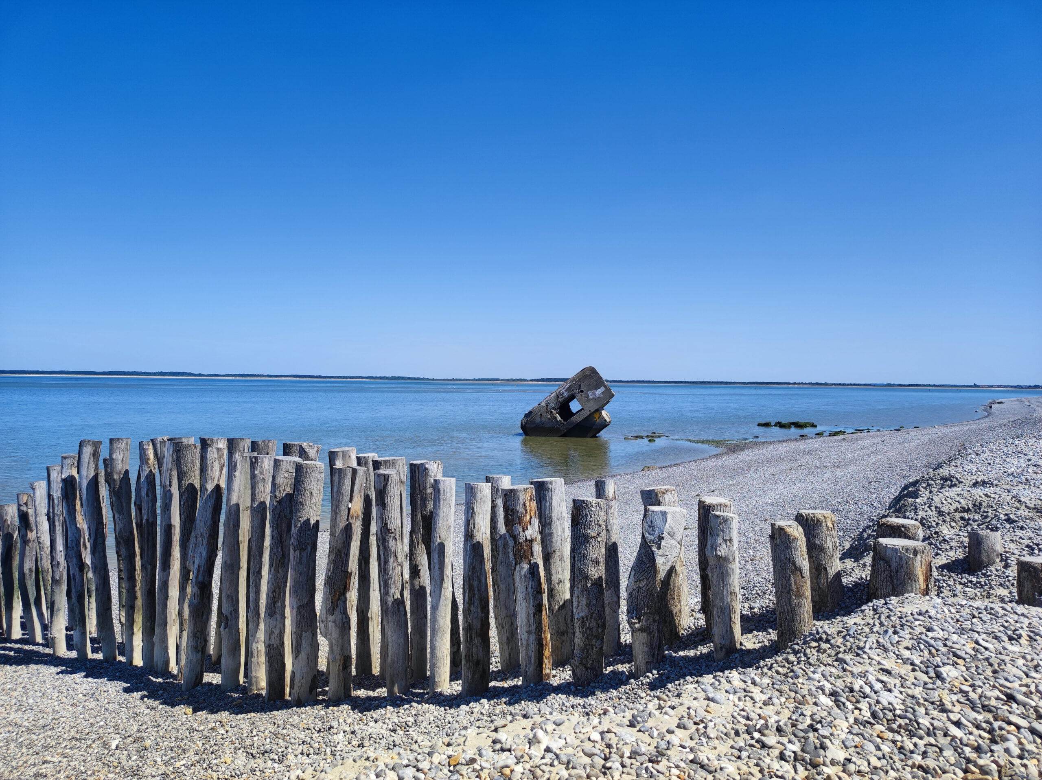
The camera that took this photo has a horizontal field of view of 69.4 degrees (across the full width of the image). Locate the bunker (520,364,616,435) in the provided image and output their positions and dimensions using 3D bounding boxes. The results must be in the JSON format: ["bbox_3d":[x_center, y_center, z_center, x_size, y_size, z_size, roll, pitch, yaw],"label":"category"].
[{"bbox_3d":[4.520,2.120,65.500,8.000,4.700,6.000,-38,-1,6],"label":"bunker"}]

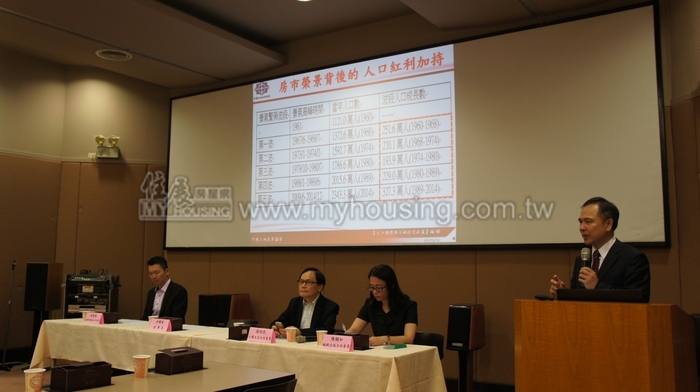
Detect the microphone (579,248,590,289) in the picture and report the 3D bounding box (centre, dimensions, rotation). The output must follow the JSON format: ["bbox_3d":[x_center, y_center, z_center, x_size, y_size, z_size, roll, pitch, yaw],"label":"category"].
[{"bbox_3d":[1.202,0.376,2.950,0.050,0.220,0.050,6,-20,1],"label":"microphone"}]

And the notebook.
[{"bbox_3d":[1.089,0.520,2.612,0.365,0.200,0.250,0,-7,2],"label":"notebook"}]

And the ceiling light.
[{"bbox_3d":[-2.679,-1.601,6.512,0.410,0.050,0.410,1,-7,0],"label":"ceiling light"}]

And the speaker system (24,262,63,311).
[{"bbox_3d":[-3.624,1.077,6.800,0.290,0.560,0.260,-1,-7,14],"label":"speaker system"}]

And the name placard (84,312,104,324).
[{"bbox_3d":[-2.265,1.087,5.105,0.205,0.095,0.053,-3,-8,29],"label":"name placard"}]

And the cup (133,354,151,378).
[{"bbox_3d":[-0.996,0.816,2.744,0.082,0.093,0.082,1,-7,0],"label":"cup"}]

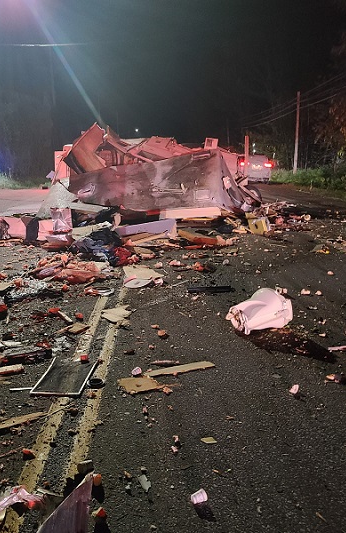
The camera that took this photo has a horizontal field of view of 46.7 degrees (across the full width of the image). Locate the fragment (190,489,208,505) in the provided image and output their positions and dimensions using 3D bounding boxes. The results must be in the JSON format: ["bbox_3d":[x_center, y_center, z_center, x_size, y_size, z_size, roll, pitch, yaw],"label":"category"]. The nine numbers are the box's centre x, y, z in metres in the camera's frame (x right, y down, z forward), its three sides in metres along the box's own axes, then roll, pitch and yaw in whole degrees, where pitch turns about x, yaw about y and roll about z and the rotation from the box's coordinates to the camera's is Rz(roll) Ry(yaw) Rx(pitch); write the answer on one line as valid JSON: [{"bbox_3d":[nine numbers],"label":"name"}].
[{"bbox_3d":[0.124,1.121,1.981,0.075,0.055,0.060,-1,15,0],"label":"fragment"}]

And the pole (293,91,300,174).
[{"bbox_3d":[12.783,-13.609,40.980,0.300,7.975,0.300,-1,15,0],"label":"pole"}]

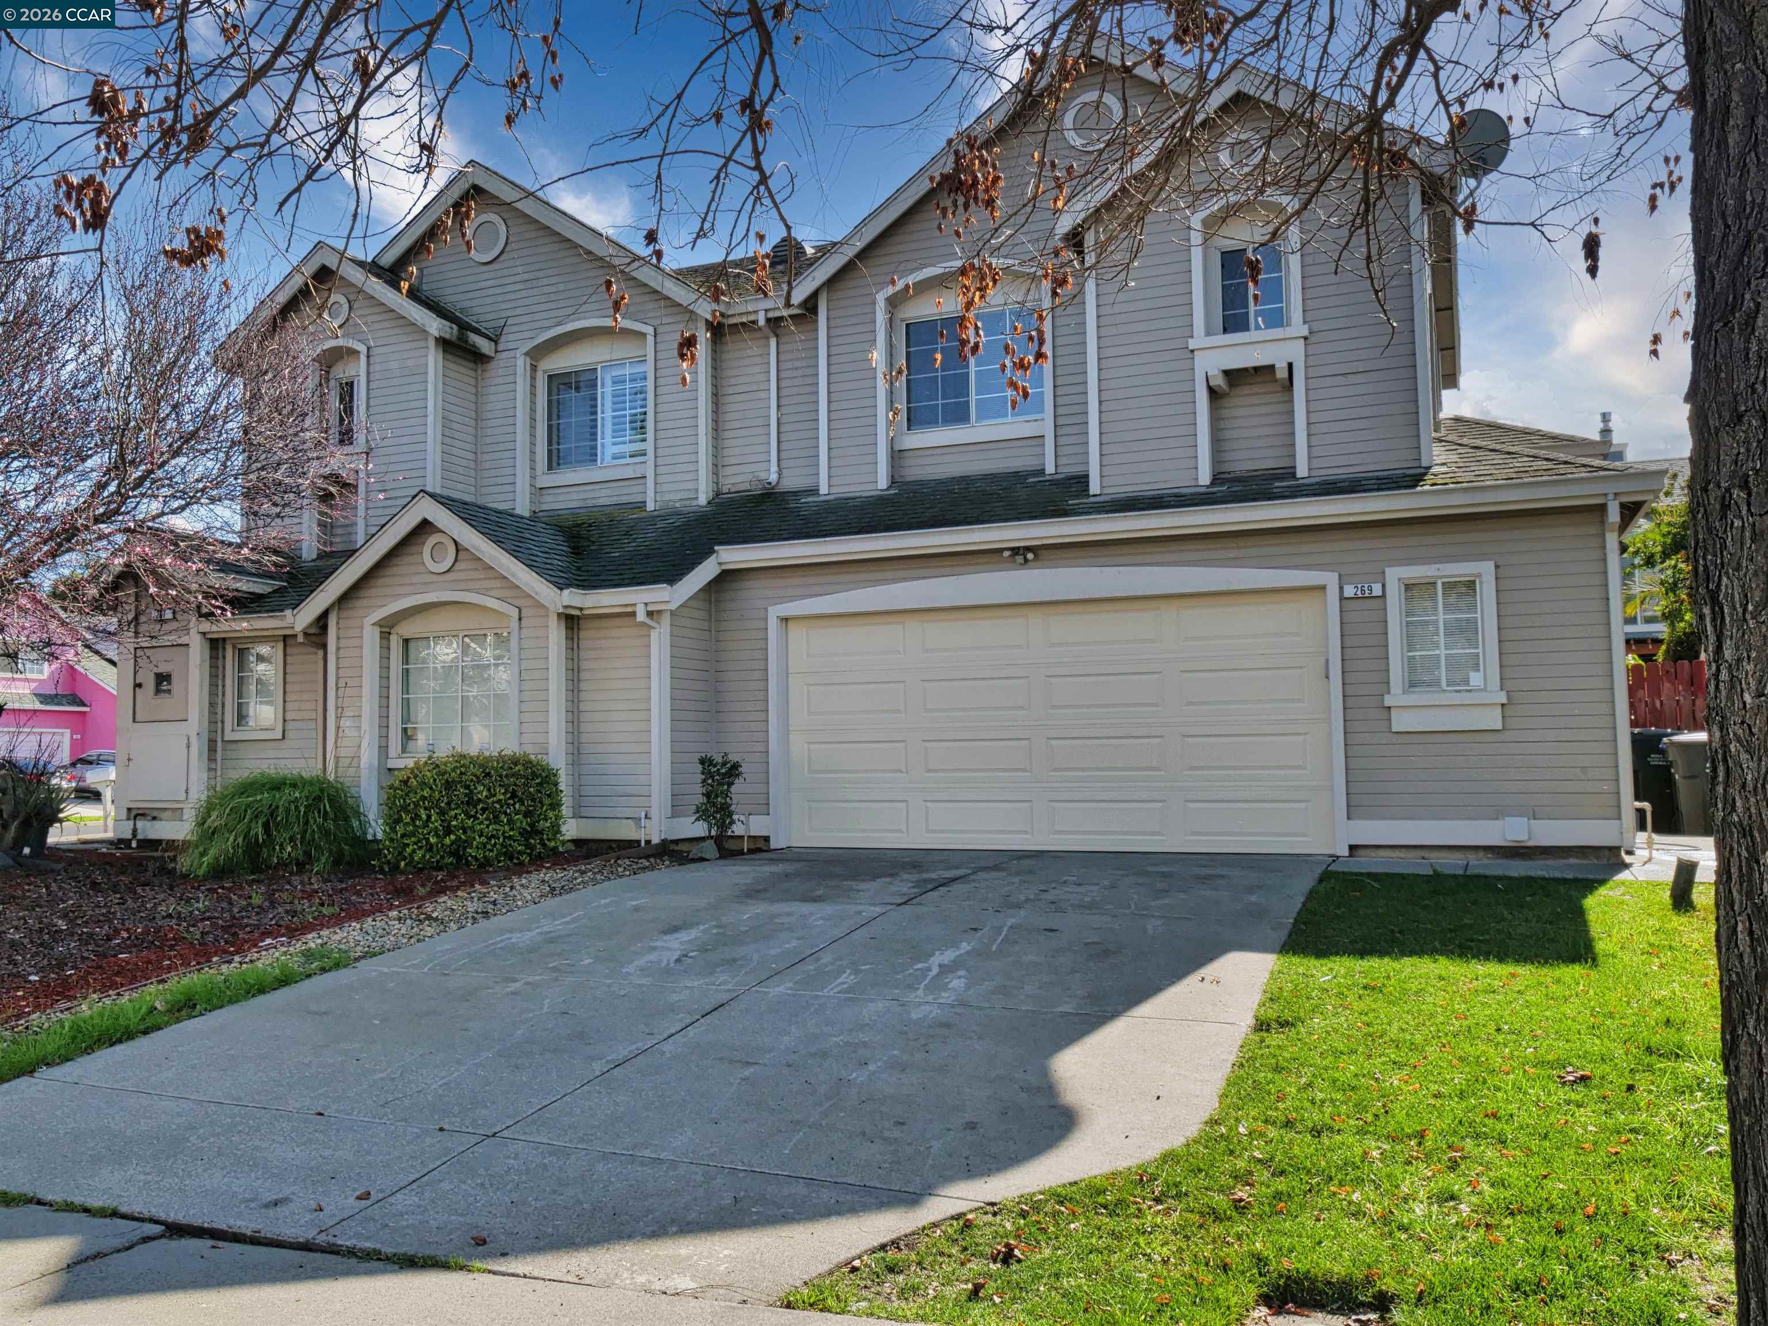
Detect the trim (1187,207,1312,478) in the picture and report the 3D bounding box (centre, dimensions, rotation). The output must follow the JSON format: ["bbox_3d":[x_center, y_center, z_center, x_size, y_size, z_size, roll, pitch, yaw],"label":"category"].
[{"bbox_3d":[3.069,-2.729,12.070,0.980,2.440,0.150,-2,-4,24],"label":"trim"}]

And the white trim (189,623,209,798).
[{"bbox_3d":[-6.695,0.538,13.962,0.120,1.900,0.110,-2,-4,24],"label":"white trim"}]

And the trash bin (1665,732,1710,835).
[{"bbox_3d":[8.094,1.211,14.290,0.550,1.010,0.600,-2,-4,23],"label":"trash bin"}]

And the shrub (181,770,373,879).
[{"bbox_3d":[-5.404,1.381,12.688,1.500,0.880,1.300,-2,-4,24],"label":"shrub"}]

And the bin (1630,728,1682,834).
[{"bbox_3d":[7.889,1.223,14.729,0.620,1.060,0.720,-2,-4,24],"label":"bin"}]

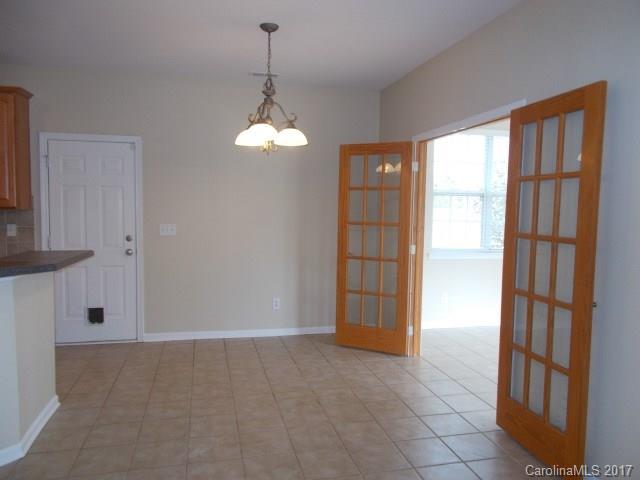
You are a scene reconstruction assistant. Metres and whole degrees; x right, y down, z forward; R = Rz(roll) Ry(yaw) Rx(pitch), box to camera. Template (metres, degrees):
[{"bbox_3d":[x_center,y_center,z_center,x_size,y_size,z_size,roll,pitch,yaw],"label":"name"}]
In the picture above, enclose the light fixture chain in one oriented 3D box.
[{"bbox_3d":[-0.369,-1.349,3.509,0.030,0.325,0.030,0,4,-14],"label":"light fixture chain"}]

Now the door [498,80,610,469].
[{"bbox_3d":[1.275,0.235,2.727,0.042,2.035,0.755,0,4,-10],"label":"door"}]

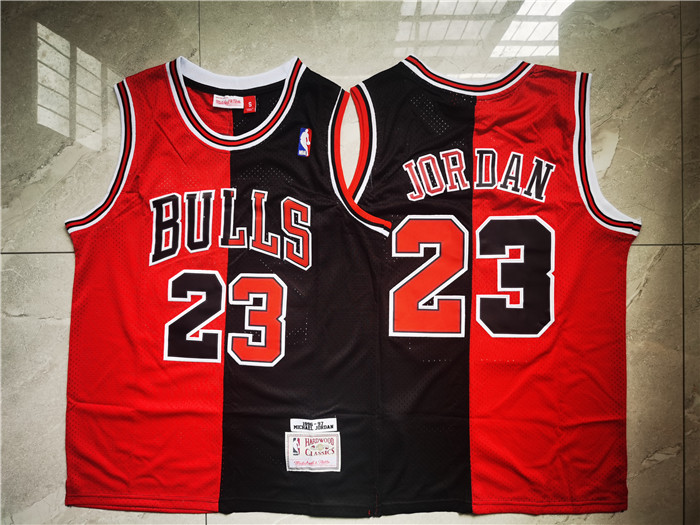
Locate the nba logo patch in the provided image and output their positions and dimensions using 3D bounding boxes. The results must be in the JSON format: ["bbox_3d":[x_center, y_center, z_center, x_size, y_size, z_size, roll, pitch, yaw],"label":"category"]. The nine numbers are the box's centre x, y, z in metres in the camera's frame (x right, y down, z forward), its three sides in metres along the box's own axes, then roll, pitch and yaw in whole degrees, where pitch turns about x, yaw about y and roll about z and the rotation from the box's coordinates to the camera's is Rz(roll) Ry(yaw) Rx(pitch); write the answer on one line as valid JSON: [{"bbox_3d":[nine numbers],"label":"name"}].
[{"bbox_3d":[-0.074,-0.199,0.905,0.018,0.004,0.046,6,91,2],"label":"nba logo patch"}]

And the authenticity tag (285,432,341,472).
[{"bbox_3d":[-0.061,0.316,0.908,0.090,0.004,0.066,0,90,2],"label":"authenticity tag"}]

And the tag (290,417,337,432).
[{"bbox_3d":[-0.060,0.271,0.908,0.077,0.004,0.022,-1,90,2],"label":"tag"}]

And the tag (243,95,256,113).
[{"bbox_3d":[-0.167,-0.263,0.912,0.020,0.004,0.027,-3,90,2],"label":"tag"}]

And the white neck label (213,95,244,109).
[{"bbox_3d":[-0.202,-0.268,0.913,0.051,0.004,0.020,5,91,2],"label":"white neck label"}]

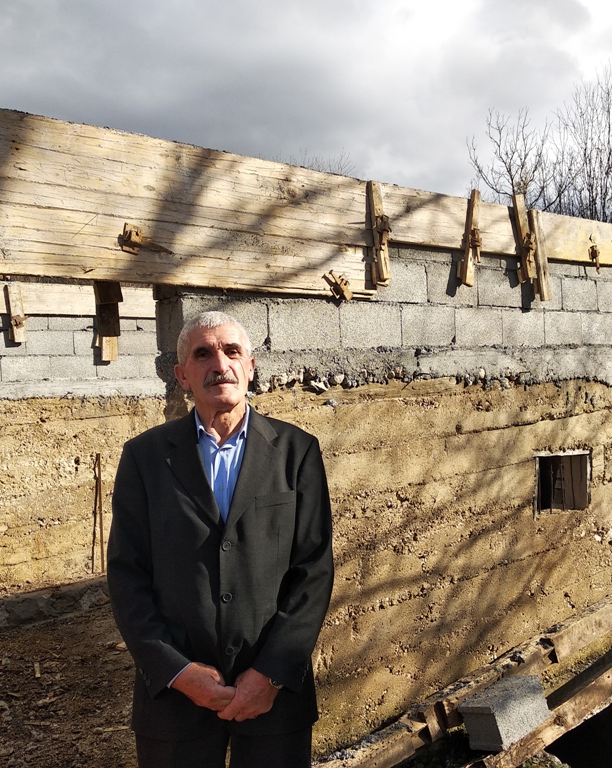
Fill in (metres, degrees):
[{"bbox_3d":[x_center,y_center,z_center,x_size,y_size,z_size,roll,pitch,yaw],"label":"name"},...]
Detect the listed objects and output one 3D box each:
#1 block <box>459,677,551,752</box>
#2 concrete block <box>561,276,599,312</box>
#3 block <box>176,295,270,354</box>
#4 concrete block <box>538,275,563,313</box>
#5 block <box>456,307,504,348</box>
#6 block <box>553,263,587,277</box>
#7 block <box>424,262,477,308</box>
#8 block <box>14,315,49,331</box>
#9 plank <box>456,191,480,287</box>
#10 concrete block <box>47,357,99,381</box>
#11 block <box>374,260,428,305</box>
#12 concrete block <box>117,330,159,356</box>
[{"bbox_3d":[0.935,1.539,3.599,0.395,0.195,0.195,-6,-13,-43],"label":"block"},{"bbox_3d":[1.620,-0.553,4.800,0.397,0.197,0.200,-3,2,-40],"label":"concrete block"},{"bbox_3d":[-0.368,-0.234,3.067,0.390,0.190,0.195,-3,2,-40],"label":"block"},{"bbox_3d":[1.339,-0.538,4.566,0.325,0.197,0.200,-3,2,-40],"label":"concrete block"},{"bbox_3d":[0.861,-0.302,4.165,0.397,0.206,0.200,-3,2,-40],"label":"block"},{"bbox_3d":[1.448,-0.728,4.608,0.390,0.190,0.195,-3,2,-40],"label":"block"},{"bbox_3d":[0.681,-0.491,3.950,0.397,0.197,0.197,-3,0,-40],"label":"block"},{"bbox_3d":[-2.298,-0.523,6.163,0.400,0.200,0.200,-3,2,-41],"label":"block"},{"bbox_3d":[0.840,-0.749,3.956,0.065,0.490,0.040,7,-5,-40],"label":"plank"},{"bbox_3d":[-2.026,-0.139,6.591,0.397,0.197,0.197,-3,0,-40],"label":"concrete block"},{"bbox_3d":[0.381,-0.486,3.735,0.400,0.200,0.200,-3,2,-40],"label":"block"},{"bbox_3d":[-1.547,-0.367,6.904,0.397,0.192,0.200,-3,2,-41],"label":"concrete block"}]

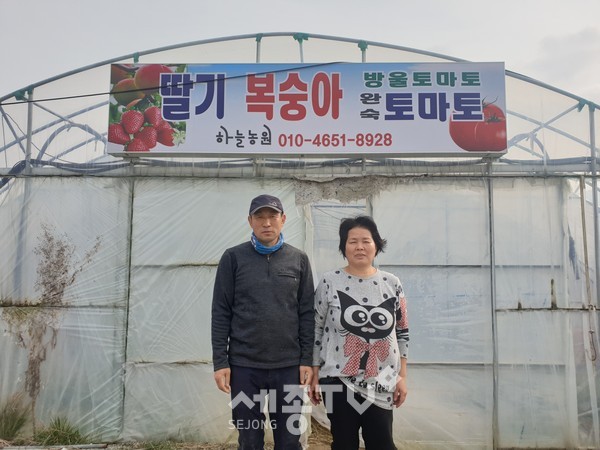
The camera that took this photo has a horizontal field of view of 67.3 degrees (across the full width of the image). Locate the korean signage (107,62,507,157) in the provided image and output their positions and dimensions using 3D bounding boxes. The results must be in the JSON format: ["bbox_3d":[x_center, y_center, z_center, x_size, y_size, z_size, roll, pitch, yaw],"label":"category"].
[{"bbox_3d":[0.050,-0.902,3.565,3.081,0.719,0.130,0,-5,1],"label":"korean signage"}]

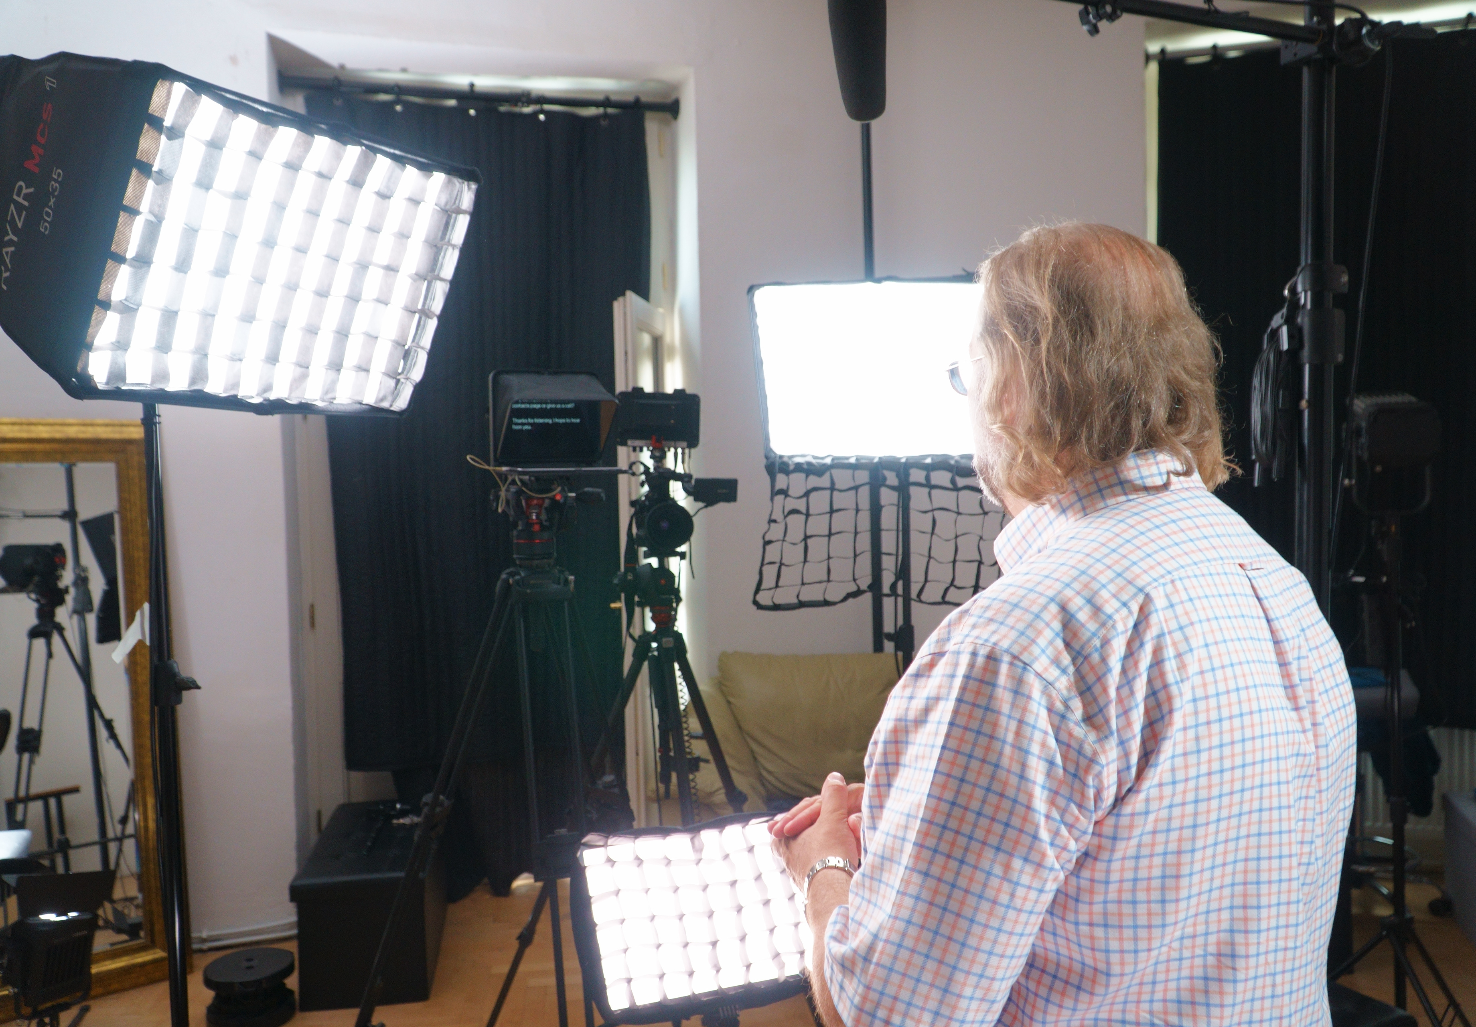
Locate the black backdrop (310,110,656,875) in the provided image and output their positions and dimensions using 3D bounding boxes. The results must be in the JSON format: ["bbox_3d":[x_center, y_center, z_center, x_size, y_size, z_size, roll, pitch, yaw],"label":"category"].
[{"bbox_3d":[-0.841,-0.035,4.059,1.193,2.774,0.150,-2,2,-17],"label":"black backdrop"}]

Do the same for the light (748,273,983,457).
[{"bbox_3d":[0.293,-0.272,2.167,0.520,0.370,0.060,0,31,12],"label":"light"}]

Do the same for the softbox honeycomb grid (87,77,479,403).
[{"bbox_3d":[-0.566,-0.315,1.452,0.070,0.360,0.510,27,14,22],"label":"softbox honeycomb grid"}]

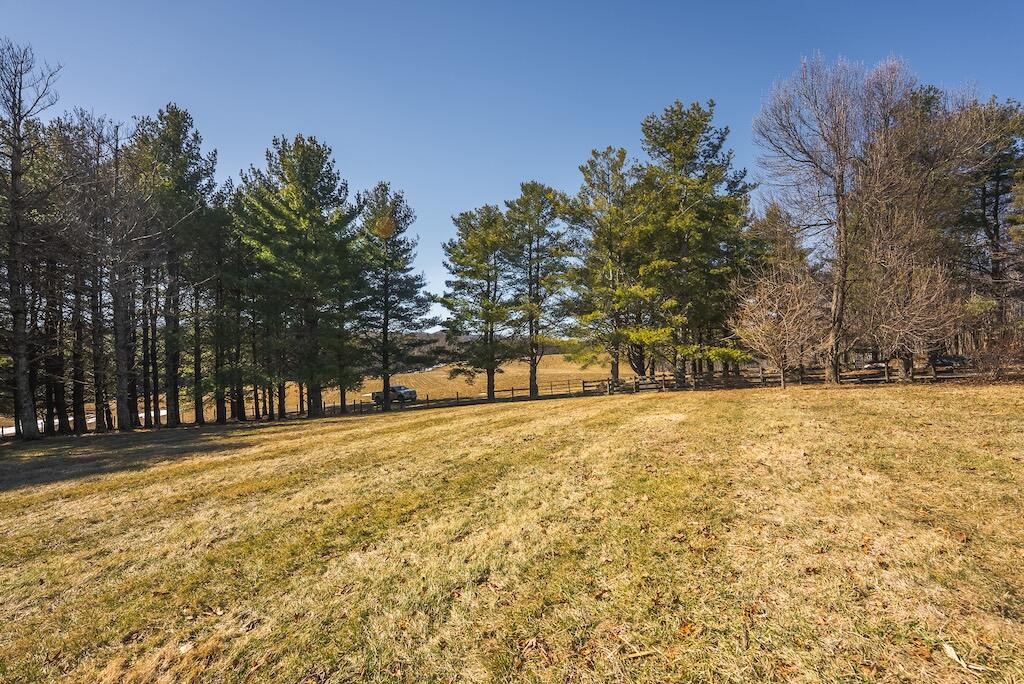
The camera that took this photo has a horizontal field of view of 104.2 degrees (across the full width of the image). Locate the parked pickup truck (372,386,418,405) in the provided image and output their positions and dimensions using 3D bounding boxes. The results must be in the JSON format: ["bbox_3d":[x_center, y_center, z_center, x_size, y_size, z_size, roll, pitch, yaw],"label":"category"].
[{"bbox_3d":[-14.809,6.714,50.000,5.800,1.930,2.000,-4,-1,28],"label":"parked pickup truck"}]

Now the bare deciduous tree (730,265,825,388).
[{"bbox_3d":[17.727,-1.014,26.500,5.600,8.150,5.400,0,1,0],"label":"bare deciduous tree"}]

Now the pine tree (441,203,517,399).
[{"bbox_3d":[-3.426,-4.270,42.000,7.800,20.660,7.600,0,1,0],"label":"pine tree"}]

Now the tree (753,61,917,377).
[{"bbox_3d":[23.232,-8.825,28.700,10.200,23.630,9.600,0,1,0],"label":"tree"}]

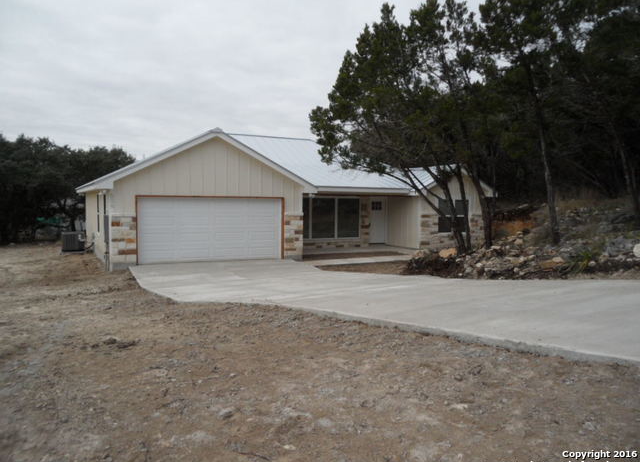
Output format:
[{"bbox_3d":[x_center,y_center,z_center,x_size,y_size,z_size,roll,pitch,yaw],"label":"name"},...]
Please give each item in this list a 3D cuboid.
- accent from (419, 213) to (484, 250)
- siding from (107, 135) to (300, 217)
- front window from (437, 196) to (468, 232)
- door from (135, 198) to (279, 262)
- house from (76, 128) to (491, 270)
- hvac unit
[{"bbox_3d":[6.393,0.024,23.939,4.100,1.590,0.200,-1,2,-28],"label":"accent"},{"bbox_3d":[-3.475,-1.820,16.653,6.490,2.660,0.150,-1,2,-28],"label":"siding"},{"bbox_3d":[6.395,-0.711,23.929,1.960,1.580,0.120,-1,2,-28],"label":"front window"},{"bbox_3d":[-3.527,-0.036,16.720,4.880,2.130,0.100,-1,2,-28],"label":"door"},{"bbox_3d":[-1.331,-1.843,24.171,18.150,5.450,12.150,-1,2,-28],"label":"house"},{"bbox_3d":[-10.789,0.464,21.865,0.780,0.900,0.800,-1,2,-28],"label":"hvac unit"}]

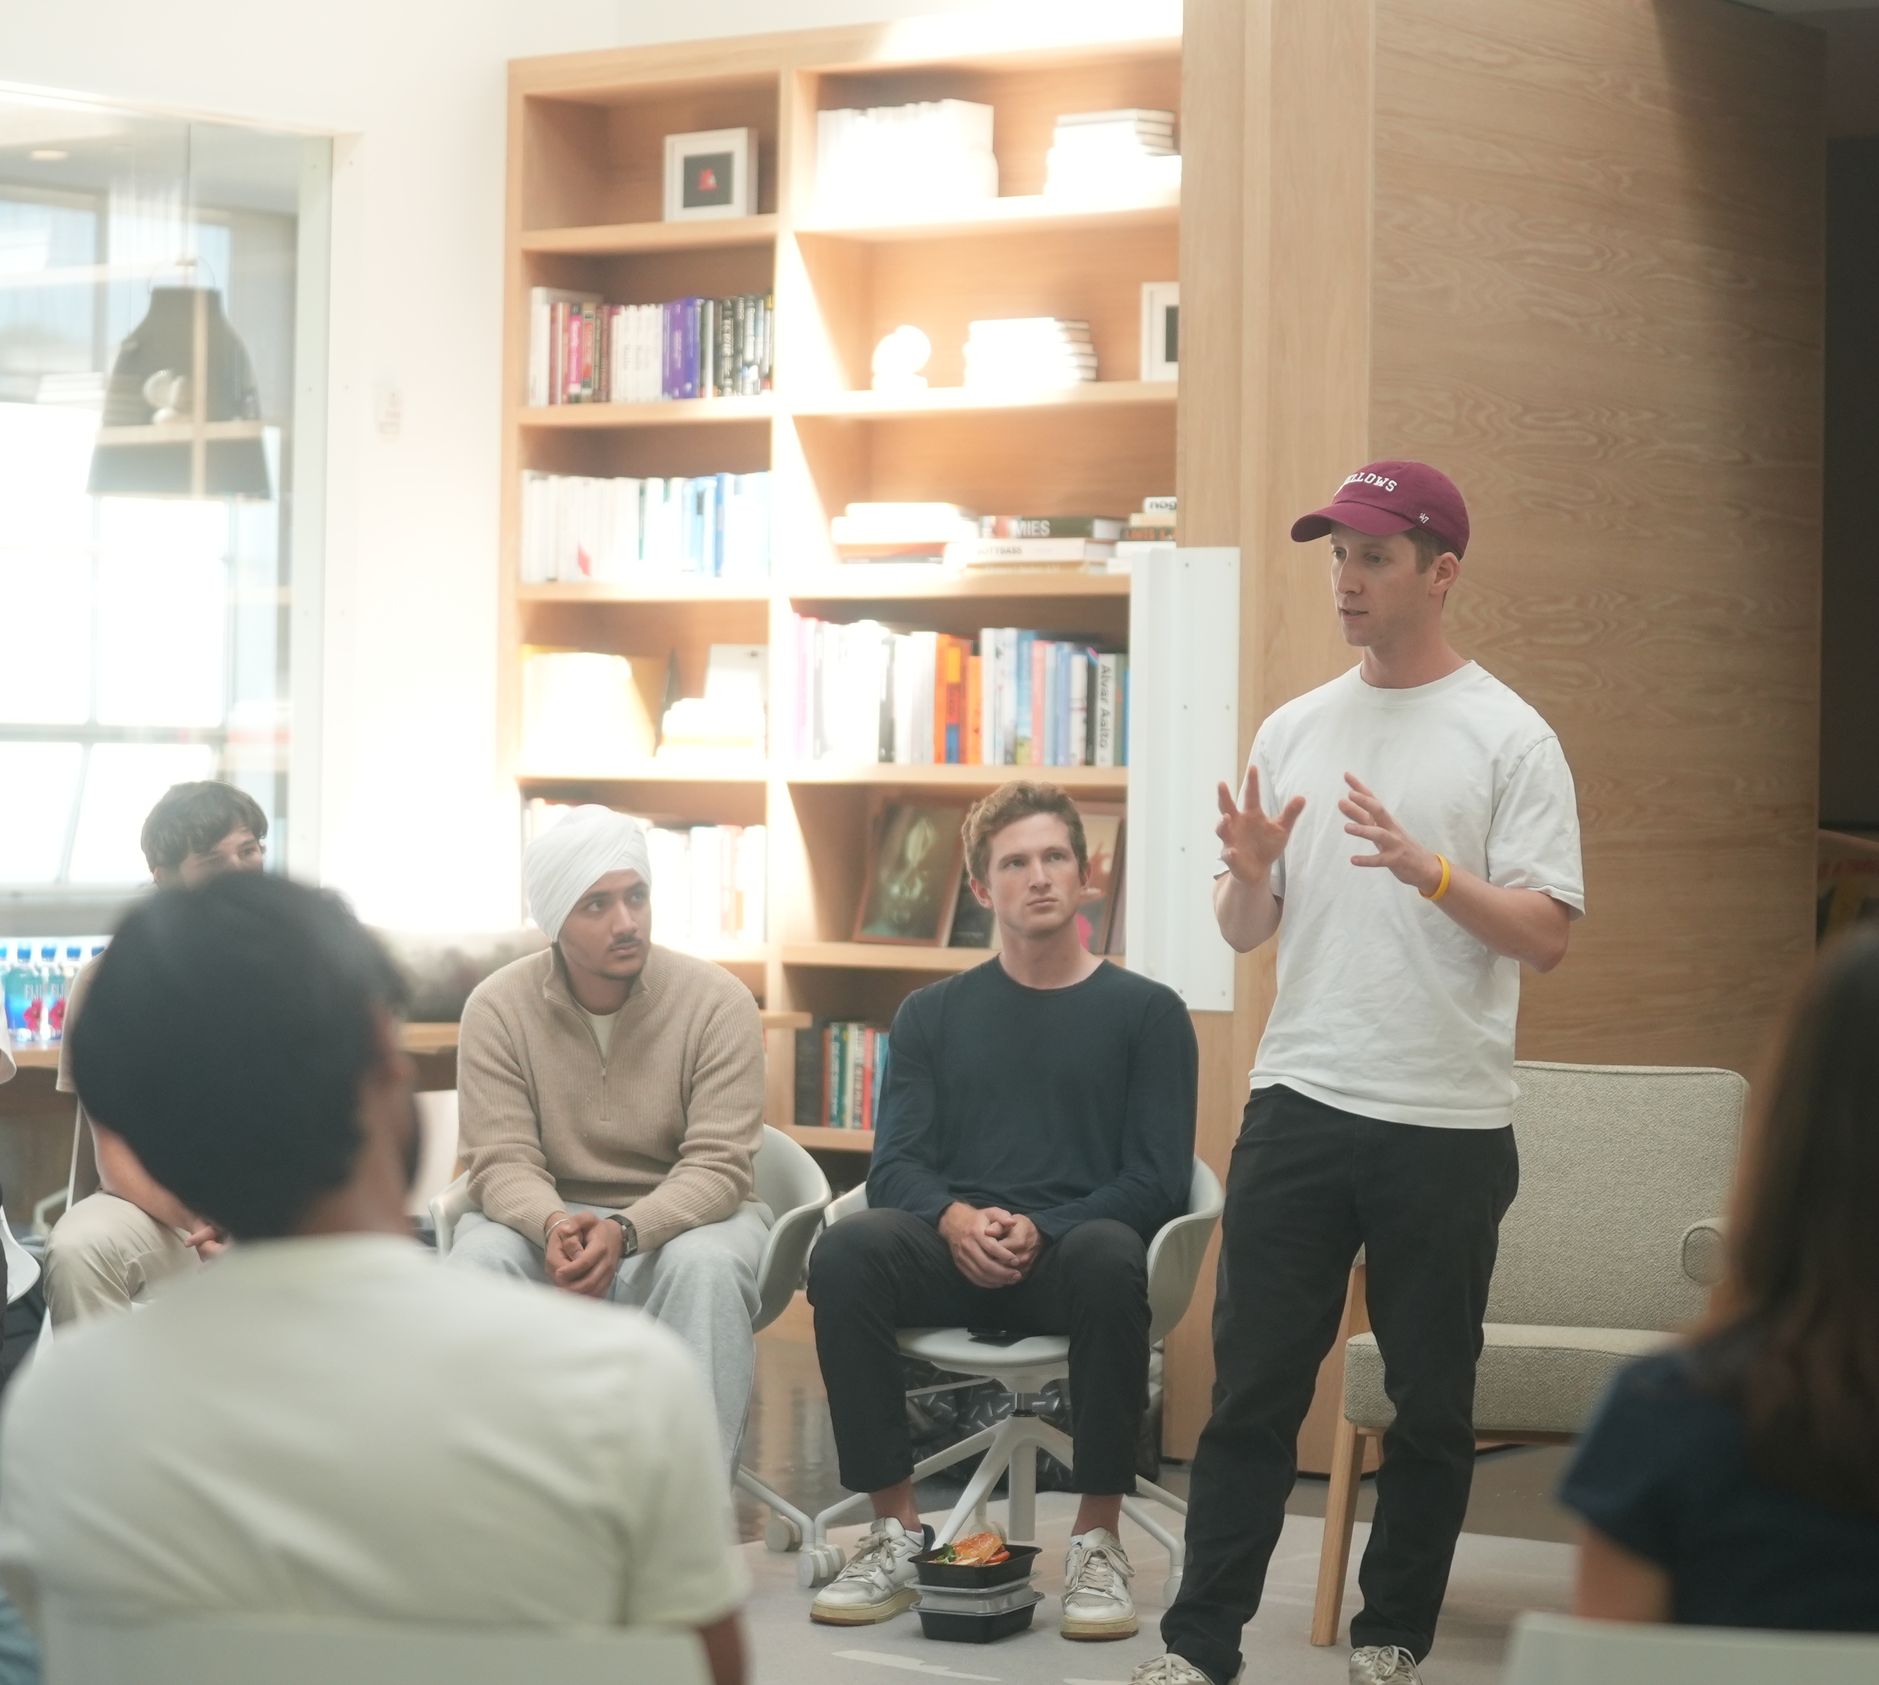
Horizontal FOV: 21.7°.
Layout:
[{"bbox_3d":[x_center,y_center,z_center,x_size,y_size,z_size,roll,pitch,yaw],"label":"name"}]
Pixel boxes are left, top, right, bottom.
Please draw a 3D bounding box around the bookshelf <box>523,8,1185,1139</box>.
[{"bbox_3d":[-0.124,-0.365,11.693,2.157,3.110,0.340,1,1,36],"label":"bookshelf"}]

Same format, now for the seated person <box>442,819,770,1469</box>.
[{"bbox_3d":[-0.525,0.579,7.955,0.550,1.265,0.800,1,0,3],"label":"seated person"}]

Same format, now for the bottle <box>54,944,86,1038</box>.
[{"bbox_3d":[-1.792,0.311,10.140,0.062,0.208,0.062,1,1,-39],"label":"bottle"}]

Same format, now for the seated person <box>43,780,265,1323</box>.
[{"bbox_3d":[-1.289,0.546,8.305,0.530,1.300,0.800,1,0,-7],"label":"seated person"}]

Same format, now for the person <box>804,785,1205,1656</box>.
[{"bbox_3d":[0.121,0.563,7.934,0.570,1.320,0.800,1,0,12],"label":"person"}]

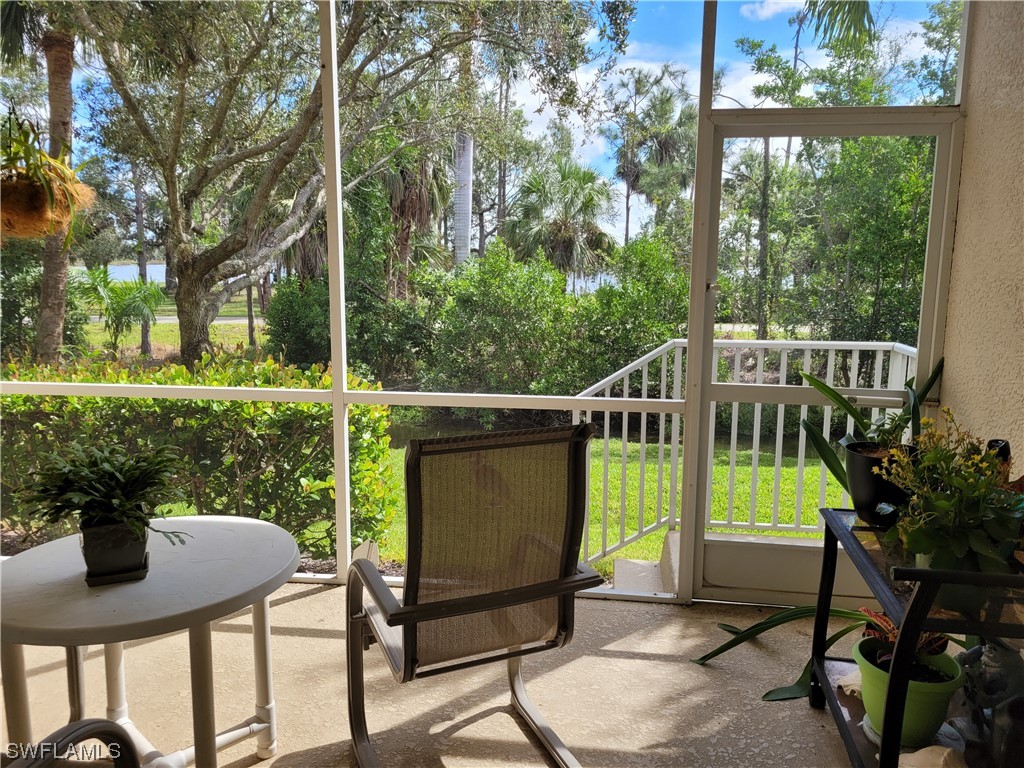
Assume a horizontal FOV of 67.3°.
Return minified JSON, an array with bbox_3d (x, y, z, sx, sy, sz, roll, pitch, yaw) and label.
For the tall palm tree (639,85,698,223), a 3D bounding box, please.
[{"bbox_3d":[7.952,-9.628,39.486,3.300,10.955,3.300,1,9,6],"label":"tall palm tree"}]

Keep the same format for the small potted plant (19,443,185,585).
[{"bbox_3d":[-1.028,0.311,1.937,0.420,0.350,0.360,1,9,6],"label":"small potted plant"}]

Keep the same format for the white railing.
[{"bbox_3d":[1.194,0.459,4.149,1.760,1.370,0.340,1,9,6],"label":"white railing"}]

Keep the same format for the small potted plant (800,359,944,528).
[{"bbox_3d":[1.158,0.183,2.477,0.450,0.540,0.380,1,9,6],"label":"small potted plant"}]

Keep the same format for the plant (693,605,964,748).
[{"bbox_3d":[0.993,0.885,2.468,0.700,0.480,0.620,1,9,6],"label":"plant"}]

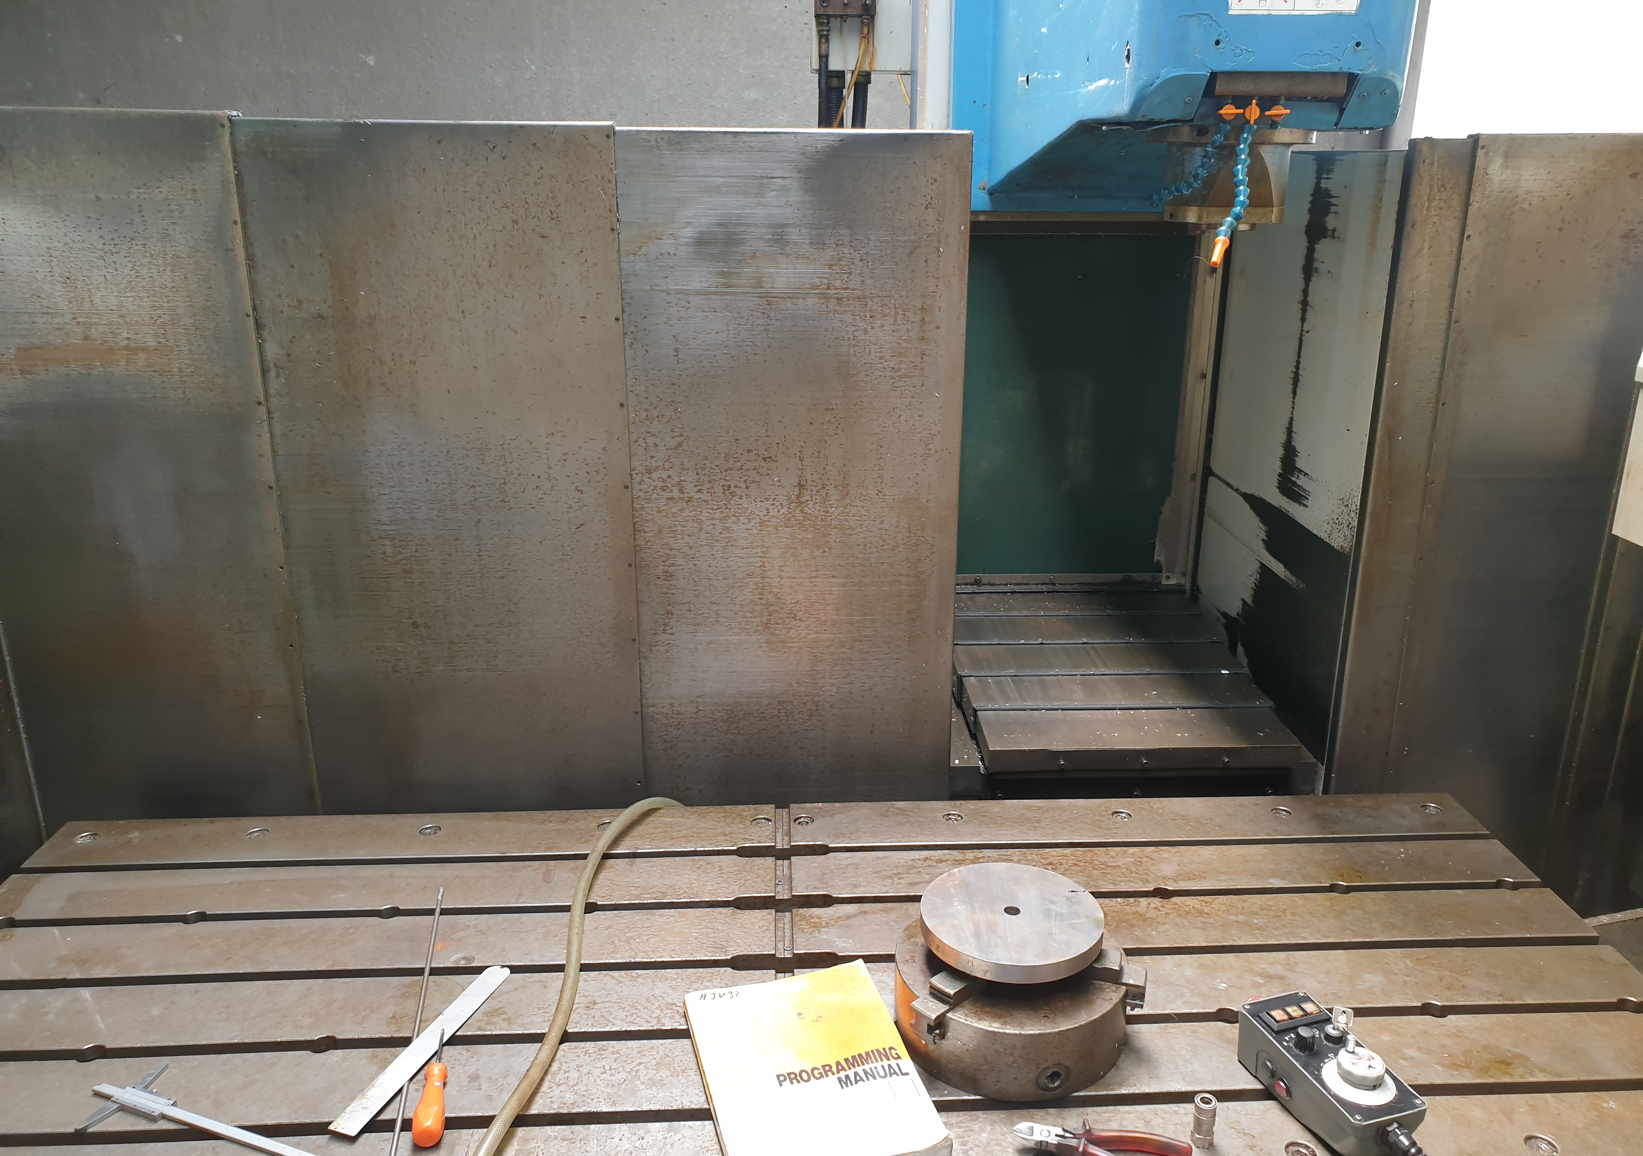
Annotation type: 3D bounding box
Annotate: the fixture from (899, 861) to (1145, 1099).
[{"bbox_3d":[0.218,0.435,1.395,0.275,0.141,0.280,0,19,0],"label":"fixture"}]

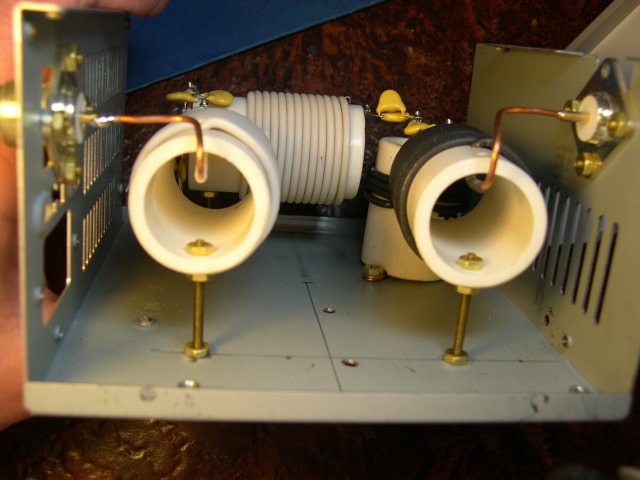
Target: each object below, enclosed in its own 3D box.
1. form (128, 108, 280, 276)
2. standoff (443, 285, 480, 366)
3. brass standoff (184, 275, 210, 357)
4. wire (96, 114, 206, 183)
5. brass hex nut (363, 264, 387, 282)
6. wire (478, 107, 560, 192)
[{"bbox_3d":[-0.031,-0.016,0.196,0.037,0.037,0.061,4,16,-6],"label":"form"},{"bbox_3d":[0.039,0.021,0.193,0.007,0.025,0.007,3,17,-9],"label":"standoff"},{"bbox_3d":[-0.031,0.018,0.182,0.007,0.025,0.007,3,17,-9],"label":"brass standoff"},{"bbox_3d":[-0.040,-0.022,0.164,0.025,0.016,0.006,6,17,0],"label":"wire"},{"bbox_3d":[0.020,0.012,0.255,0.008,0.004,0.007,3,17,-8],"label":"brass hex nut"},{"bbox_3d":[0.052,-0.024,0.182,0.029,0.022,0.006,-9,22,-40],"label":"wire"}]

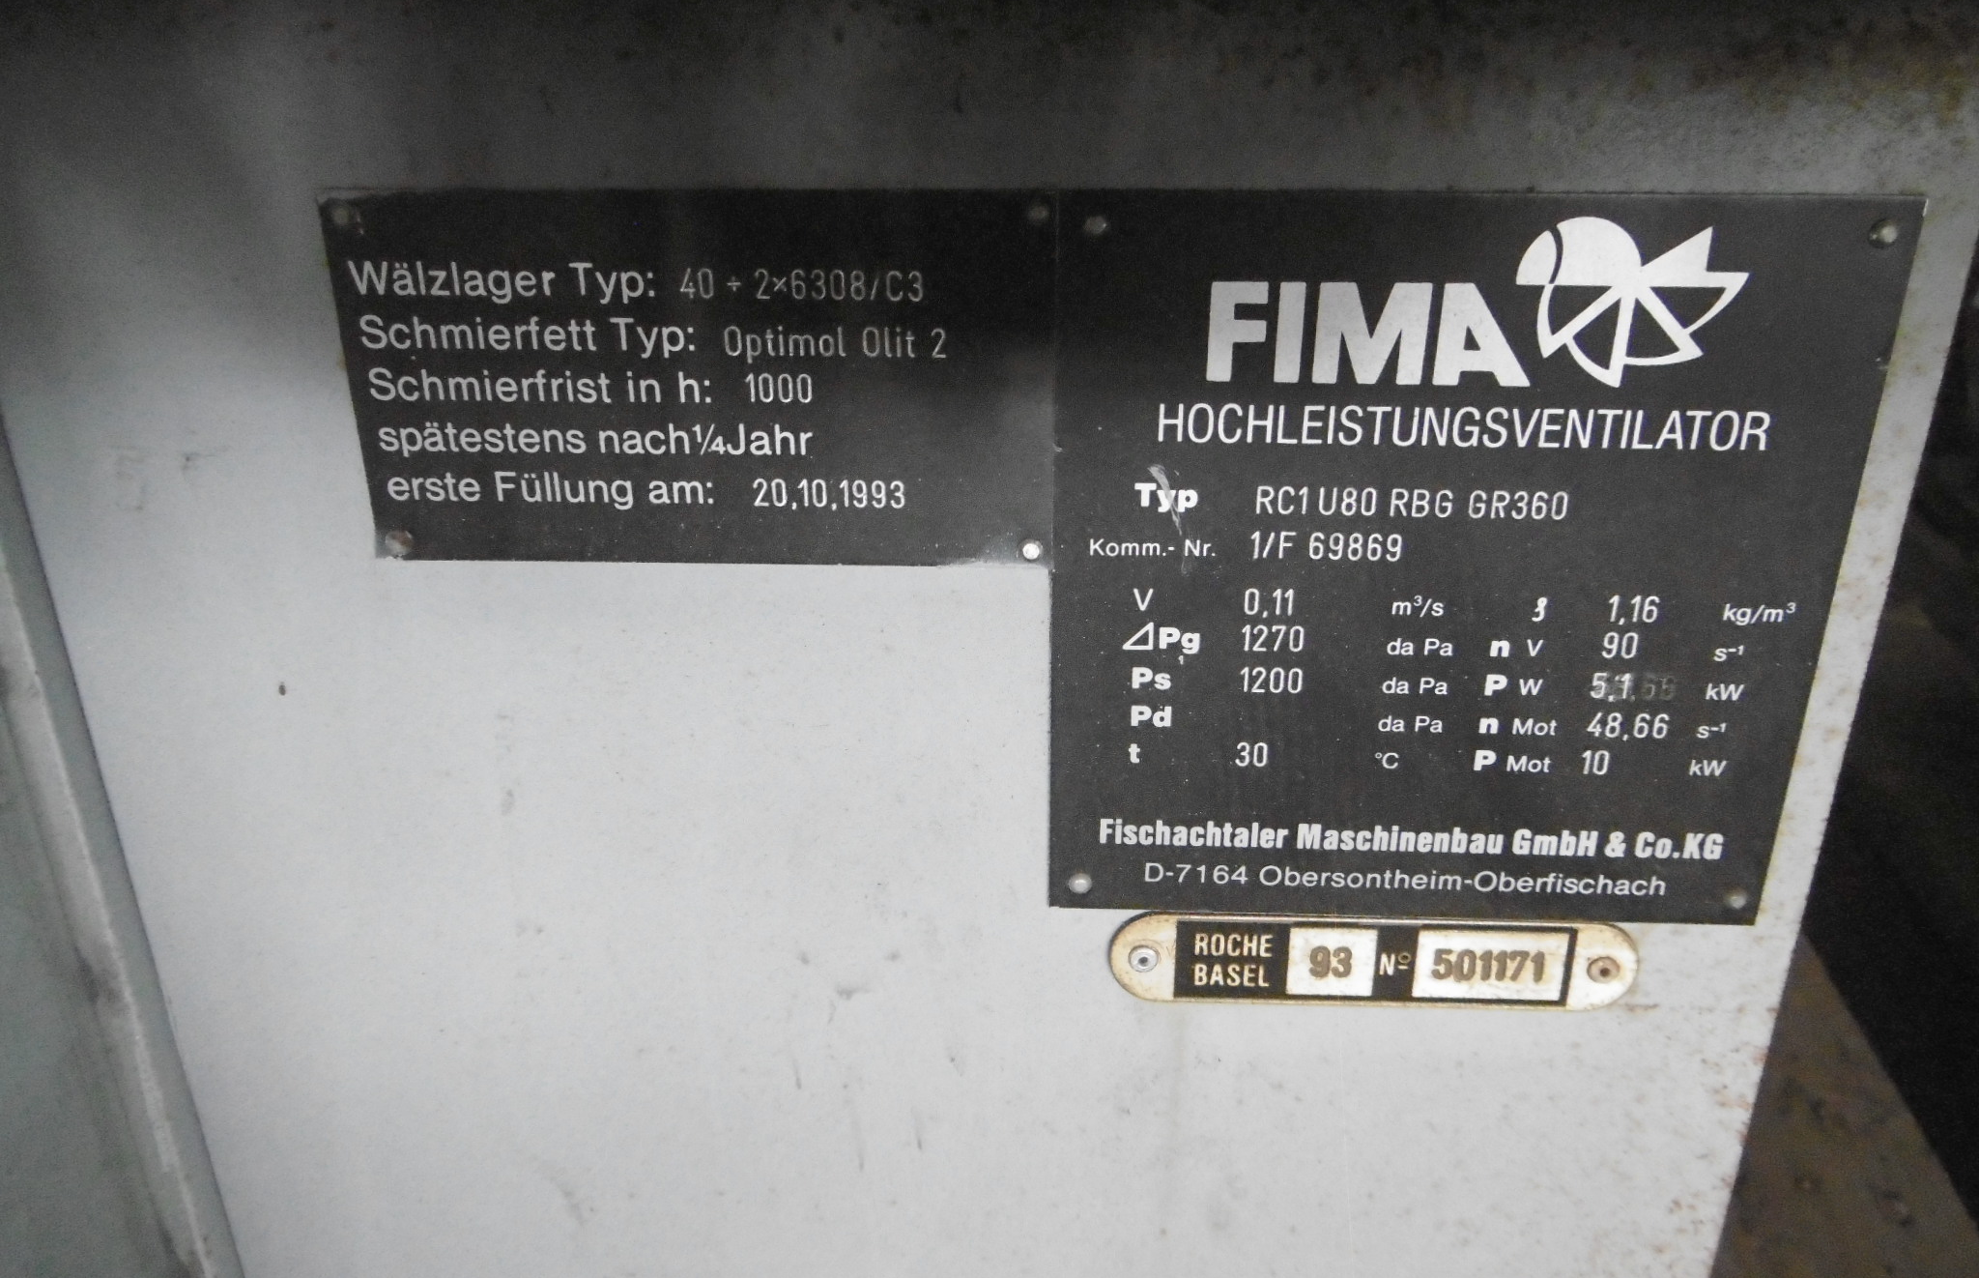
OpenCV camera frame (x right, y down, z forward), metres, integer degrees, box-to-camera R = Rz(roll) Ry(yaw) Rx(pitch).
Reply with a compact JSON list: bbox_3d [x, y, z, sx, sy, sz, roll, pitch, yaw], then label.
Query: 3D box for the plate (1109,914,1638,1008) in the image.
[{"bbox_3d":[0.075,0.063,0.268,0.103,0.020,0.002,1,21,2],"label":"plate"}]

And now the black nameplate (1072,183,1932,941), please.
[{"bbox_3d":[0.079,-0.008,0.240,0.136,0.133,0.002,1,21,2],"label":"black nameplate"}]

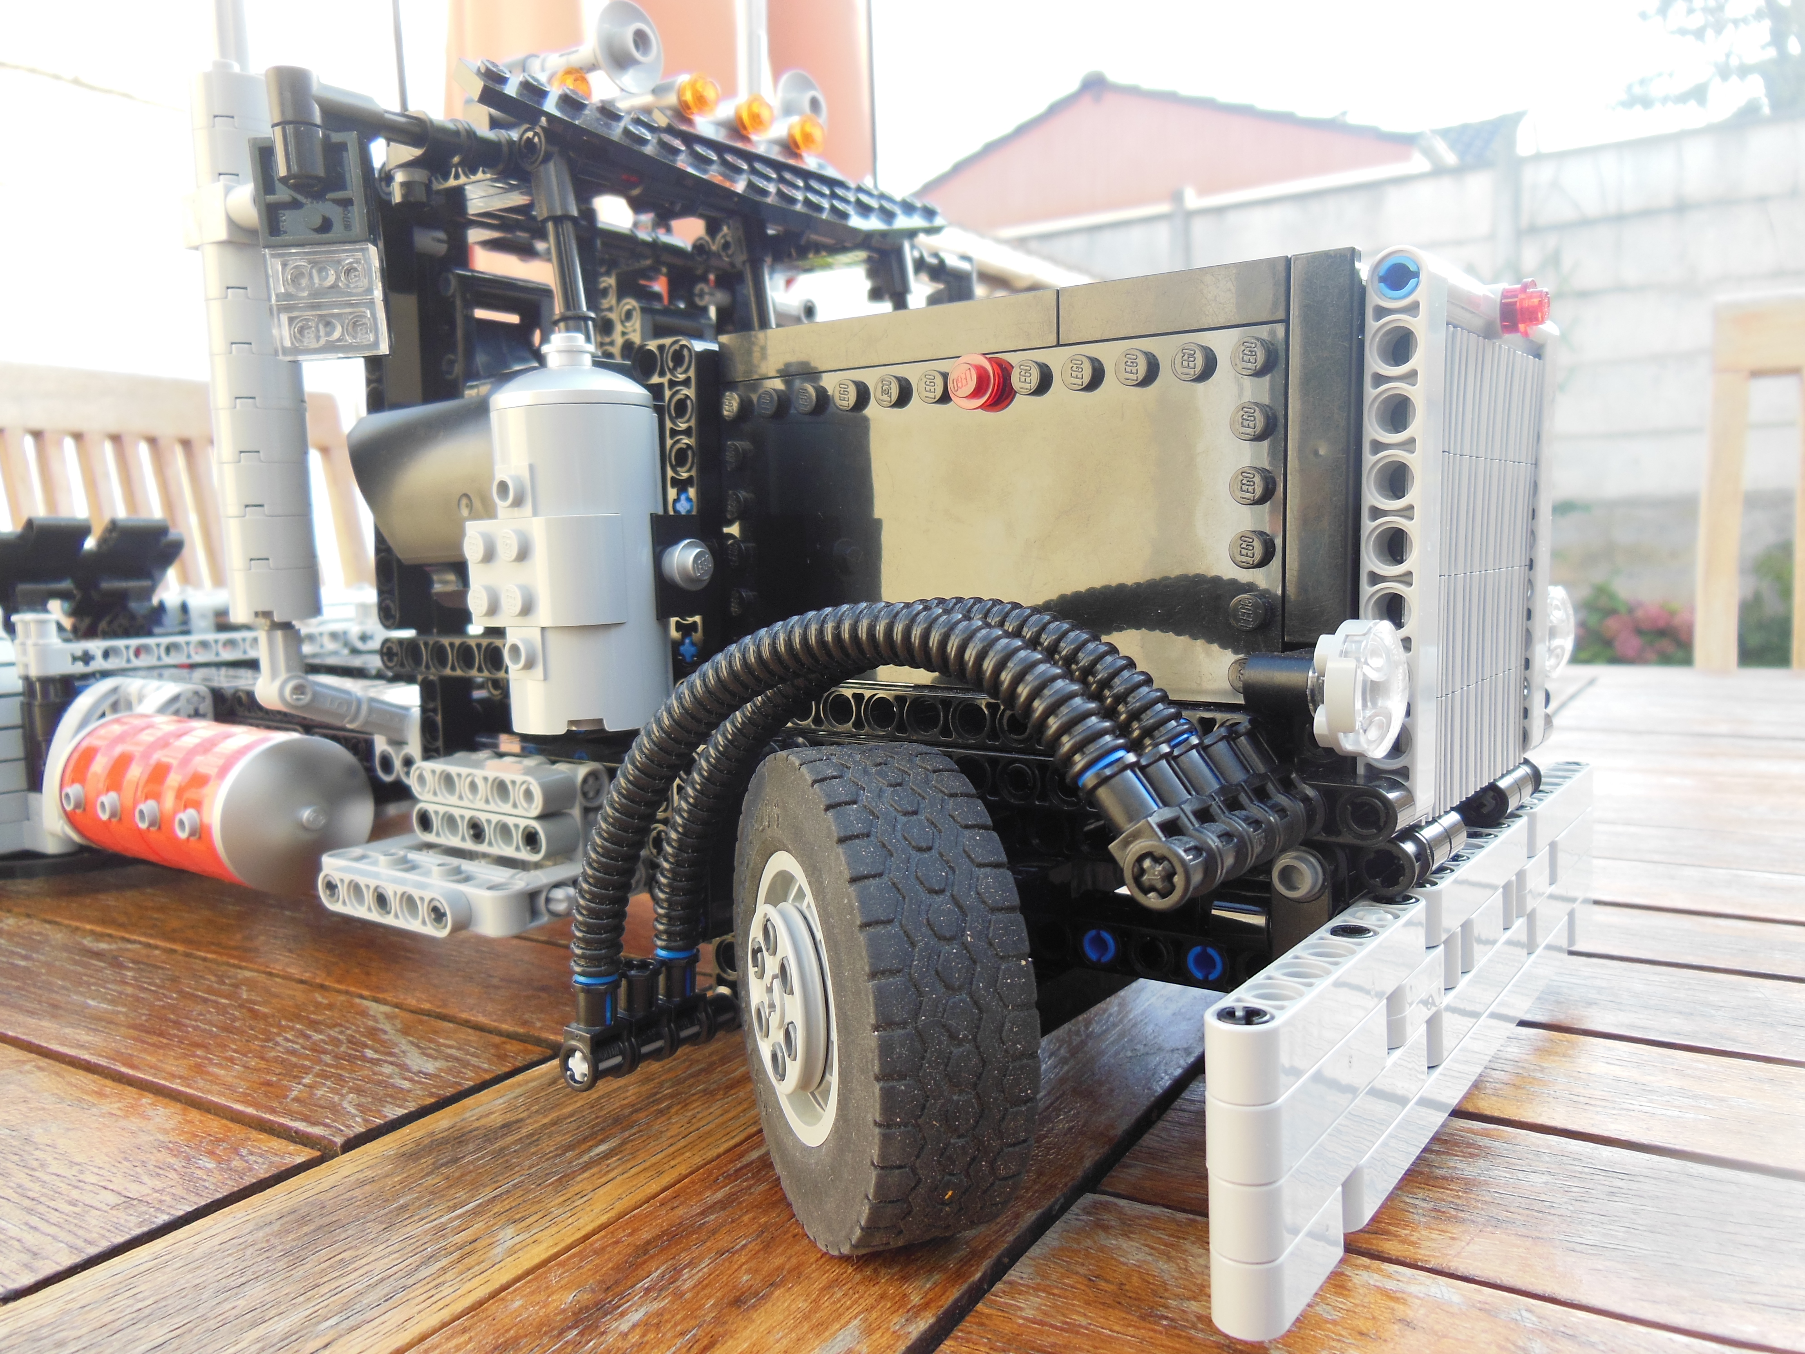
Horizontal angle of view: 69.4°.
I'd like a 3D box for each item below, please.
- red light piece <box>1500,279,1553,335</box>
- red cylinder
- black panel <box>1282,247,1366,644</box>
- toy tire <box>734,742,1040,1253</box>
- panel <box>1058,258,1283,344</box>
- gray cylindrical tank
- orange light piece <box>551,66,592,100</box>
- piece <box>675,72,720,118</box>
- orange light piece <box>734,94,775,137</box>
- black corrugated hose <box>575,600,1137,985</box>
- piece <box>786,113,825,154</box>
[{"bbox_3d":[0.087,-0.051,0.182,0.005,0.008,0.008,3,8,35],"label":"red light piece"},{"bbox_3d":[-0.147,0.026,0.277,0.079,0.033,0.033,3,8,35],"label":"red cylinder"},{"bbox_3d":[0.052,-0.028,0.162,0.008,0.048,0.003,3,8,35],"label":"black panel"},{"bbox_3d":[-0.005,0.040,0.170,0.021,0.062,0.062,-4,7,-21],"label":"toy tire"},{"bbox_3d":[0.035,-0.049,0.172,0.032,0.008,0.003,3,8,35],"label":"panel"},{"bbox_3d":[-0.051,-0.022,0.200,0.032,0.060,0.028,3,8,35],"label":"gray cylindrical tank"},{"bbox_3d":[-0.056,-0.099,0.220,0.005,0.008,0.008,3,8,35],"label":"orange light piece"},{"bbox_3d":[-0.038,-0.109,0.245,0.005,0.008,0.008,3,8,35],"label":"piece"},{"bbox_3d":[-0.029,-0.111,0.258,0.005,0.008,0.008,3,8,35],"label":"orange light piece"},{"bbox_3d":[-0.012,0.019,0.162,0.088,0.056,0.007,3,8,35],"label":"black corrugated hose"},{"bbox_3d":[-0.020,-0.112,0.271,0.005,0.008,0.008,3,8,35],"label":"piece"}]

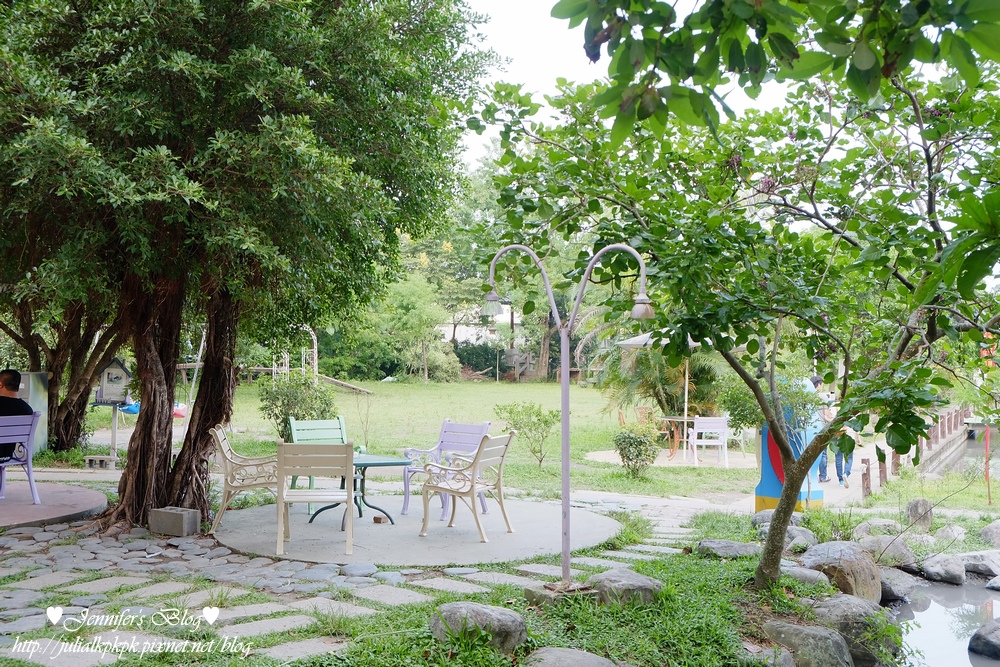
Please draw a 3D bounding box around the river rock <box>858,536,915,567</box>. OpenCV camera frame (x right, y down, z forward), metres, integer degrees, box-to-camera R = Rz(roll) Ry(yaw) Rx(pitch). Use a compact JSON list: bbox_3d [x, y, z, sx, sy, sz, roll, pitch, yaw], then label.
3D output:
[{"bbox_3d":[3.942,2.213,10.200,0.594,0.280,0.460,0,-1,21],"label":"river rock"}]

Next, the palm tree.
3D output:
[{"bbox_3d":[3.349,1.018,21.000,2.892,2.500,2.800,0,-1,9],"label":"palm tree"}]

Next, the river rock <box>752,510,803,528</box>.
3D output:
[{"bbox_3d":[3.163,2.120,11.400,0.553,0.190,0.420,0,-1,15],"label":"river rock"}]

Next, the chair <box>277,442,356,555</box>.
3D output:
[{"bbox_3d":[-1.403,1.219,7.718,0.559,0.857,0.635,1,-1,-6],"label":"chair"}]

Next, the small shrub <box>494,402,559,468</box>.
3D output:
[{"bbox_3d":[0.408,1.544,15.400,0.980,1.020,0.950,1,-1,0],"label":"small shrub"}]

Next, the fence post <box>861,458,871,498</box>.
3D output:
[{"bbox_3d":[5.190,2.059,14.200,0.105,0.570,0.105,-1,-1,30],"label":"fence post"}]

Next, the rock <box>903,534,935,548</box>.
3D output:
[{"bbox_3d":[4.436,2.181,10.600,0.340,0.150,0.260,1,-1,0],"label":"rock"}]

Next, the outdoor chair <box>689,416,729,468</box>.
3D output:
[{"bbox_3d":[3.634,1.852,17.405,0.559,0.857,0.635,1,-1,0],"label":"outdoor chair"}]

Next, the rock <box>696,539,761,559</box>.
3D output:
[{"bbox_3d":[2.061,1.935,9.000,0.567,0.150,0.380,0,-1,13],"label":"rock"}]

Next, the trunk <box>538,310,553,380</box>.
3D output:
[{"bbox_3d":[2.411,0.636,53.000,0.600,3.700,0.550,1,-1,0],"label":"trunk"}]

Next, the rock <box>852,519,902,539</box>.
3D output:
[{"bbox_3d":[4.228,2.184,11.200,0.543,0.200,0.420,0,-1,21],"label":"rock"}]

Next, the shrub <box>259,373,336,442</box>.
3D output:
[{"bbox_3d":[-3.466,1.298,17.200,1.300,1.300,1.250,1,-1,0],"label":"shrub"}]

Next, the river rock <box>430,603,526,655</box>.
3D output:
[{"bbox_3d":[-0.121,1.550,5.380,0.510,0.240,0.360,1,-1,0],"label":"river rock"}]

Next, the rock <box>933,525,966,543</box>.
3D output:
[{"bbox_3d":[5.000,2.220,11.100,0.345,0.180,0.280,0,-1,24],"label":"rock"}]

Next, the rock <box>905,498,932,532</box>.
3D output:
[{"bbox_3d":[4.740,2.052,11.300,0.280,0.390,0.260,1,-1,0],"label":"rock"}]

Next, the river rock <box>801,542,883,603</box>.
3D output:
[{"bbox_3d":[2.945,2.043,8.600,0.640,0.500,0.550,1,-1,0],"label":"river rock"}]

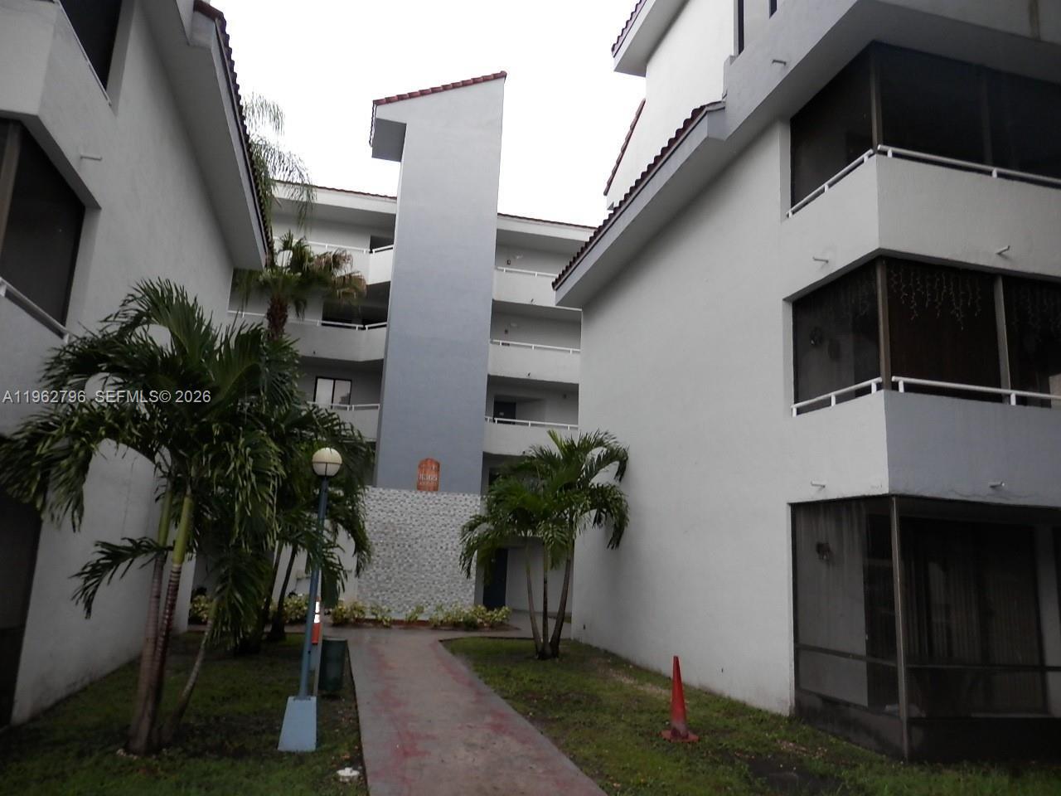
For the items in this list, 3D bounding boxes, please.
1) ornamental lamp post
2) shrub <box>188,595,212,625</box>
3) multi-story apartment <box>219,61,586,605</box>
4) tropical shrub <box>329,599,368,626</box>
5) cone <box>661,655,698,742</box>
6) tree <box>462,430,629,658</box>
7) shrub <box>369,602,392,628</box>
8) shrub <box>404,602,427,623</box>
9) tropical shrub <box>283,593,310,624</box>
[{"bbox_3d":[-1.835,1.653,6.592,0.310,2.504,0.310,3,-12,-2],"label":"ornamental lamp post"},{"bbox_3d":[-7.020,4.518,16.284,0.518,0.615,0.600,5,-12,-14],"label":"shrub"},{"bbox_3d":[-3.502,-1.586,24.961,11.500,16.380,7.000,5,-12,-14],"label":"multi-story apartment"},{"bbox_3d":[-4.166,4.907,17.546,0.893,0.589,0.750,5,-12,-14],"label":"tropical shrub"},{"bbox_3d":[1.412,2.847,7.308,0.360,0.720,0.360,0,-12,11],"label":"cone"},{"bbox_3d":[0.248,2.490,13.418,2.750,3.902,2.700,5,-12,-14],"label":"tree"},{"bbox_3d":[-3.478,5.011,17.715,0.526,0.558,0.550,5,-12,-14],"label":"shrub"},{"bbox_3d":[-2.758,5.131,18.276,0.543,0.499,0.500,5,-12,-14],"label":"shrub"},{"bbox_3d":[-5.197,4.680,17.066,0.579,0.680,0.650,5,-12,-14],"label":"tropical shrub"}]

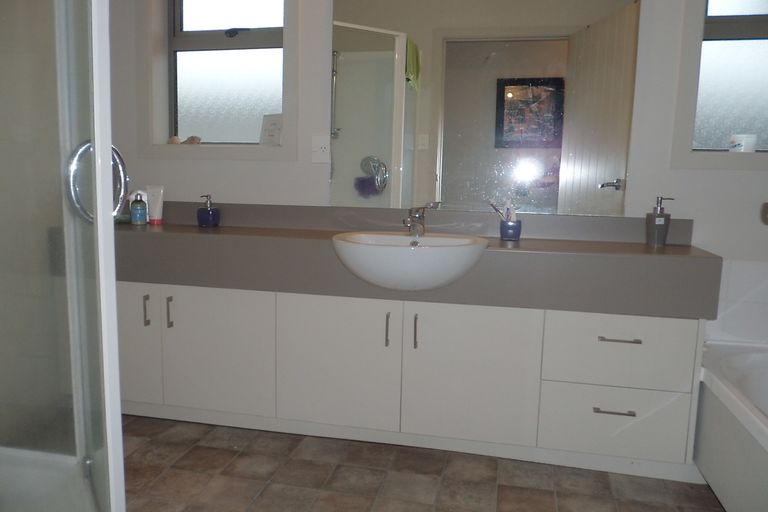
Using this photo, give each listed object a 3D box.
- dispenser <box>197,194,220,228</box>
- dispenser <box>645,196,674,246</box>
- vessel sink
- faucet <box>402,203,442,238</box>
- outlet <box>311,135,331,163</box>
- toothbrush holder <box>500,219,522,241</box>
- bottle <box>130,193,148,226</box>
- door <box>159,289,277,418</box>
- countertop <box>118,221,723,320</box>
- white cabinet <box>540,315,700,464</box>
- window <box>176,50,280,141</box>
[{"bbox_3d":[-0.798,-0.204,2.522,0.096,0.146,0.096,3,9,12],"label":"dispenser"},{"bbox_3d":[1.037,-0.127,2.087,0.102,0.185,0.082,3,9,12],"label":"dispenser"},{"bbox_3d":[0.092,0.031,2.048,0.573,0.183,0.405,3,9,12],"label":"vessel sink"},{"bbox_3d":[0.144,-0.143,2.137,0.145,0.136,0.140,3,9,12],"label":"faucet"},{"bbox_3d":[-0.277,-0.472,2.456,0.085,0.116,0.012,3,9,12],"label":"outlet"},{"bbox_3d":[0.514,-0.105,2.229,0.080,0.083,0.080,3,9,12],"label":"toothbrush holder"},{"bbox_3d":[-1.147,-0.220,2.585,0.071,0.145,0.062,3,9,12],"label":"bottle"},{"bbox_3d":[-0.687,0.389,2.321,0.516,0.540,0.020,3,9,12],"label":"door"},{"bbox_3d":[-0.118,0.023,2.293,2.600,0.211,0.380,3,9,12],"label":"countertop"},{"bbox_3d":[0.862,0.442,2.148,0.508,0.540,0.338,3,9,12],"label":"white cabinet"},{"bbox_3d":[-0.737,-0.761,2.645,0.555,0.430,0.040,3,9,12],"label":"window"}]

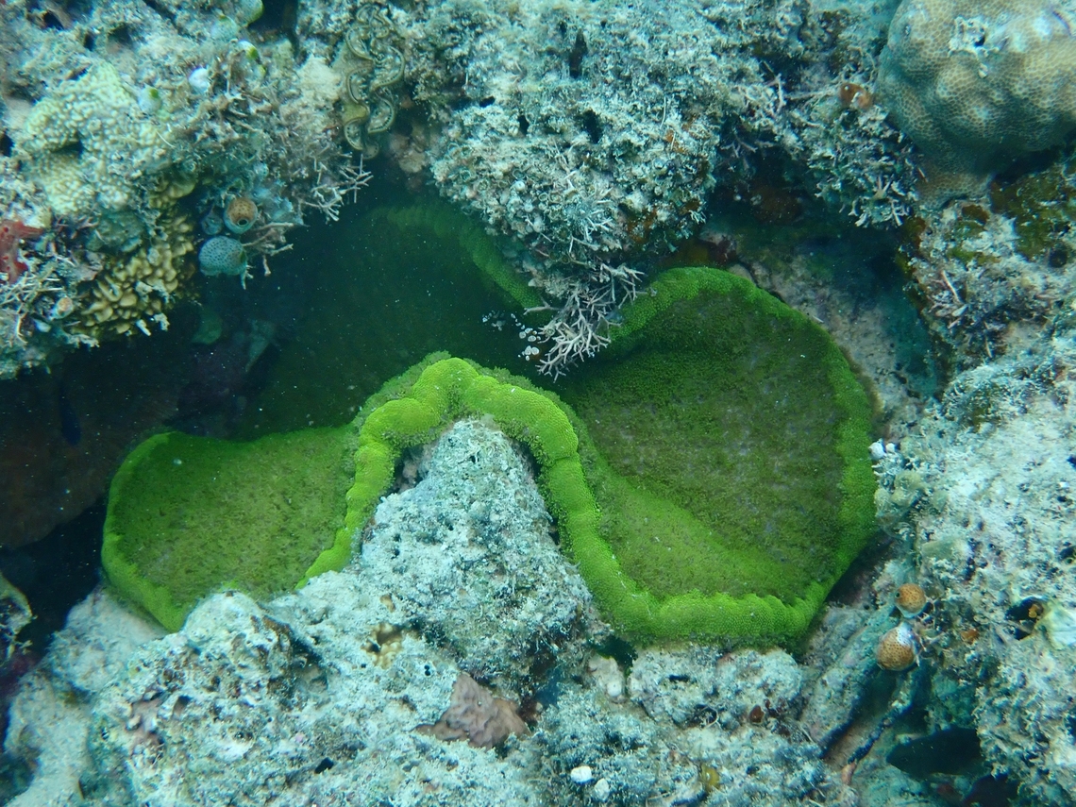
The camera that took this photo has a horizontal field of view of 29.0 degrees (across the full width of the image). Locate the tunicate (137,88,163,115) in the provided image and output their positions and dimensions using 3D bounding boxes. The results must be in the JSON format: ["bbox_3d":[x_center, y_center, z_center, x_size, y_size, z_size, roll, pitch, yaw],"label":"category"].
[{"bbox_3d":[-0.186,-0.145,1.000,0.012,0.013,0.012,6,40,-10],"label":"tunicate"}]

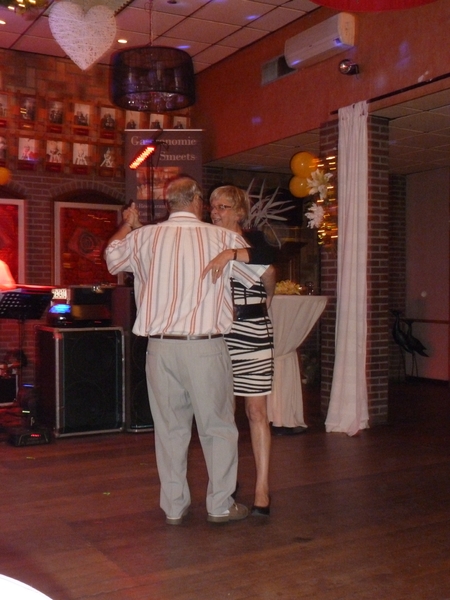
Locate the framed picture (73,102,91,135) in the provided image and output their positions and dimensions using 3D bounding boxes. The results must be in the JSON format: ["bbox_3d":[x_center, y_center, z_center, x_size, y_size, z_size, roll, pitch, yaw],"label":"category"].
[{"bbox_3d":[-1.566,-1.990,7.803,0.193,0.333,0.025,-2,3,-30],"label":"framed picture"}]

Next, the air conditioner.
[{"bbox_3d":[0.813,-2.261,6.257,0.180,0.270,0.790,-1,2,-30],"label":"air conditioner"}]

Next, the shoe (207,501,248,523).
[{"bbox_3d":[0.015,1.067,3.659,0.275,0.100,0.105,-2,2,-42],"label":"shoe"}]

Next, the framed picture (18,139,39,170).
[{"bbox_3d":[-2.083,-1.545,7.525,0.192,0.332,0.025,-2,3,-30],"label":"framed picture"}]

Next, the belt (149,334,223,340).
[{"bbox_3d":[-0.198,0.195,3.650,0.390,0.045,0.300,0,1,2],"label":"belt"}]

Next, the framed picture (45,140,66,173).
[{"bbox_3d":[-1.828,-1.550,7.670,0.214,0.333,0.025,-2,3,-30],"label":"framed picture"}]

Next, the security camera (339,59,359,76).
[{"bbox_3d":[1.035,-1.940,5.916,0.150,0.120,0.105,-1,2,-30],"label":"security camera"}]

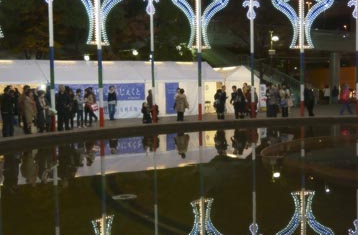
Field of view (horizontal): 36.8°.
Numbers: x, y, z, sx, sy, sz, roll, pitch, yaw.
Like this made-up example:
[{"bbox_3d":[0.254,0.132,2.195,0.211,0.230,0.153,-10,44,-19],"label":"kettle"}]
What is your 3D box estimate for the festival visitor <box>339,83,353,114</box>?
[{"bbox_3d":[8.573,-0.954,27.600,0.680,1.650,0.500,-1,3,10],"label":"festival visitor"}]

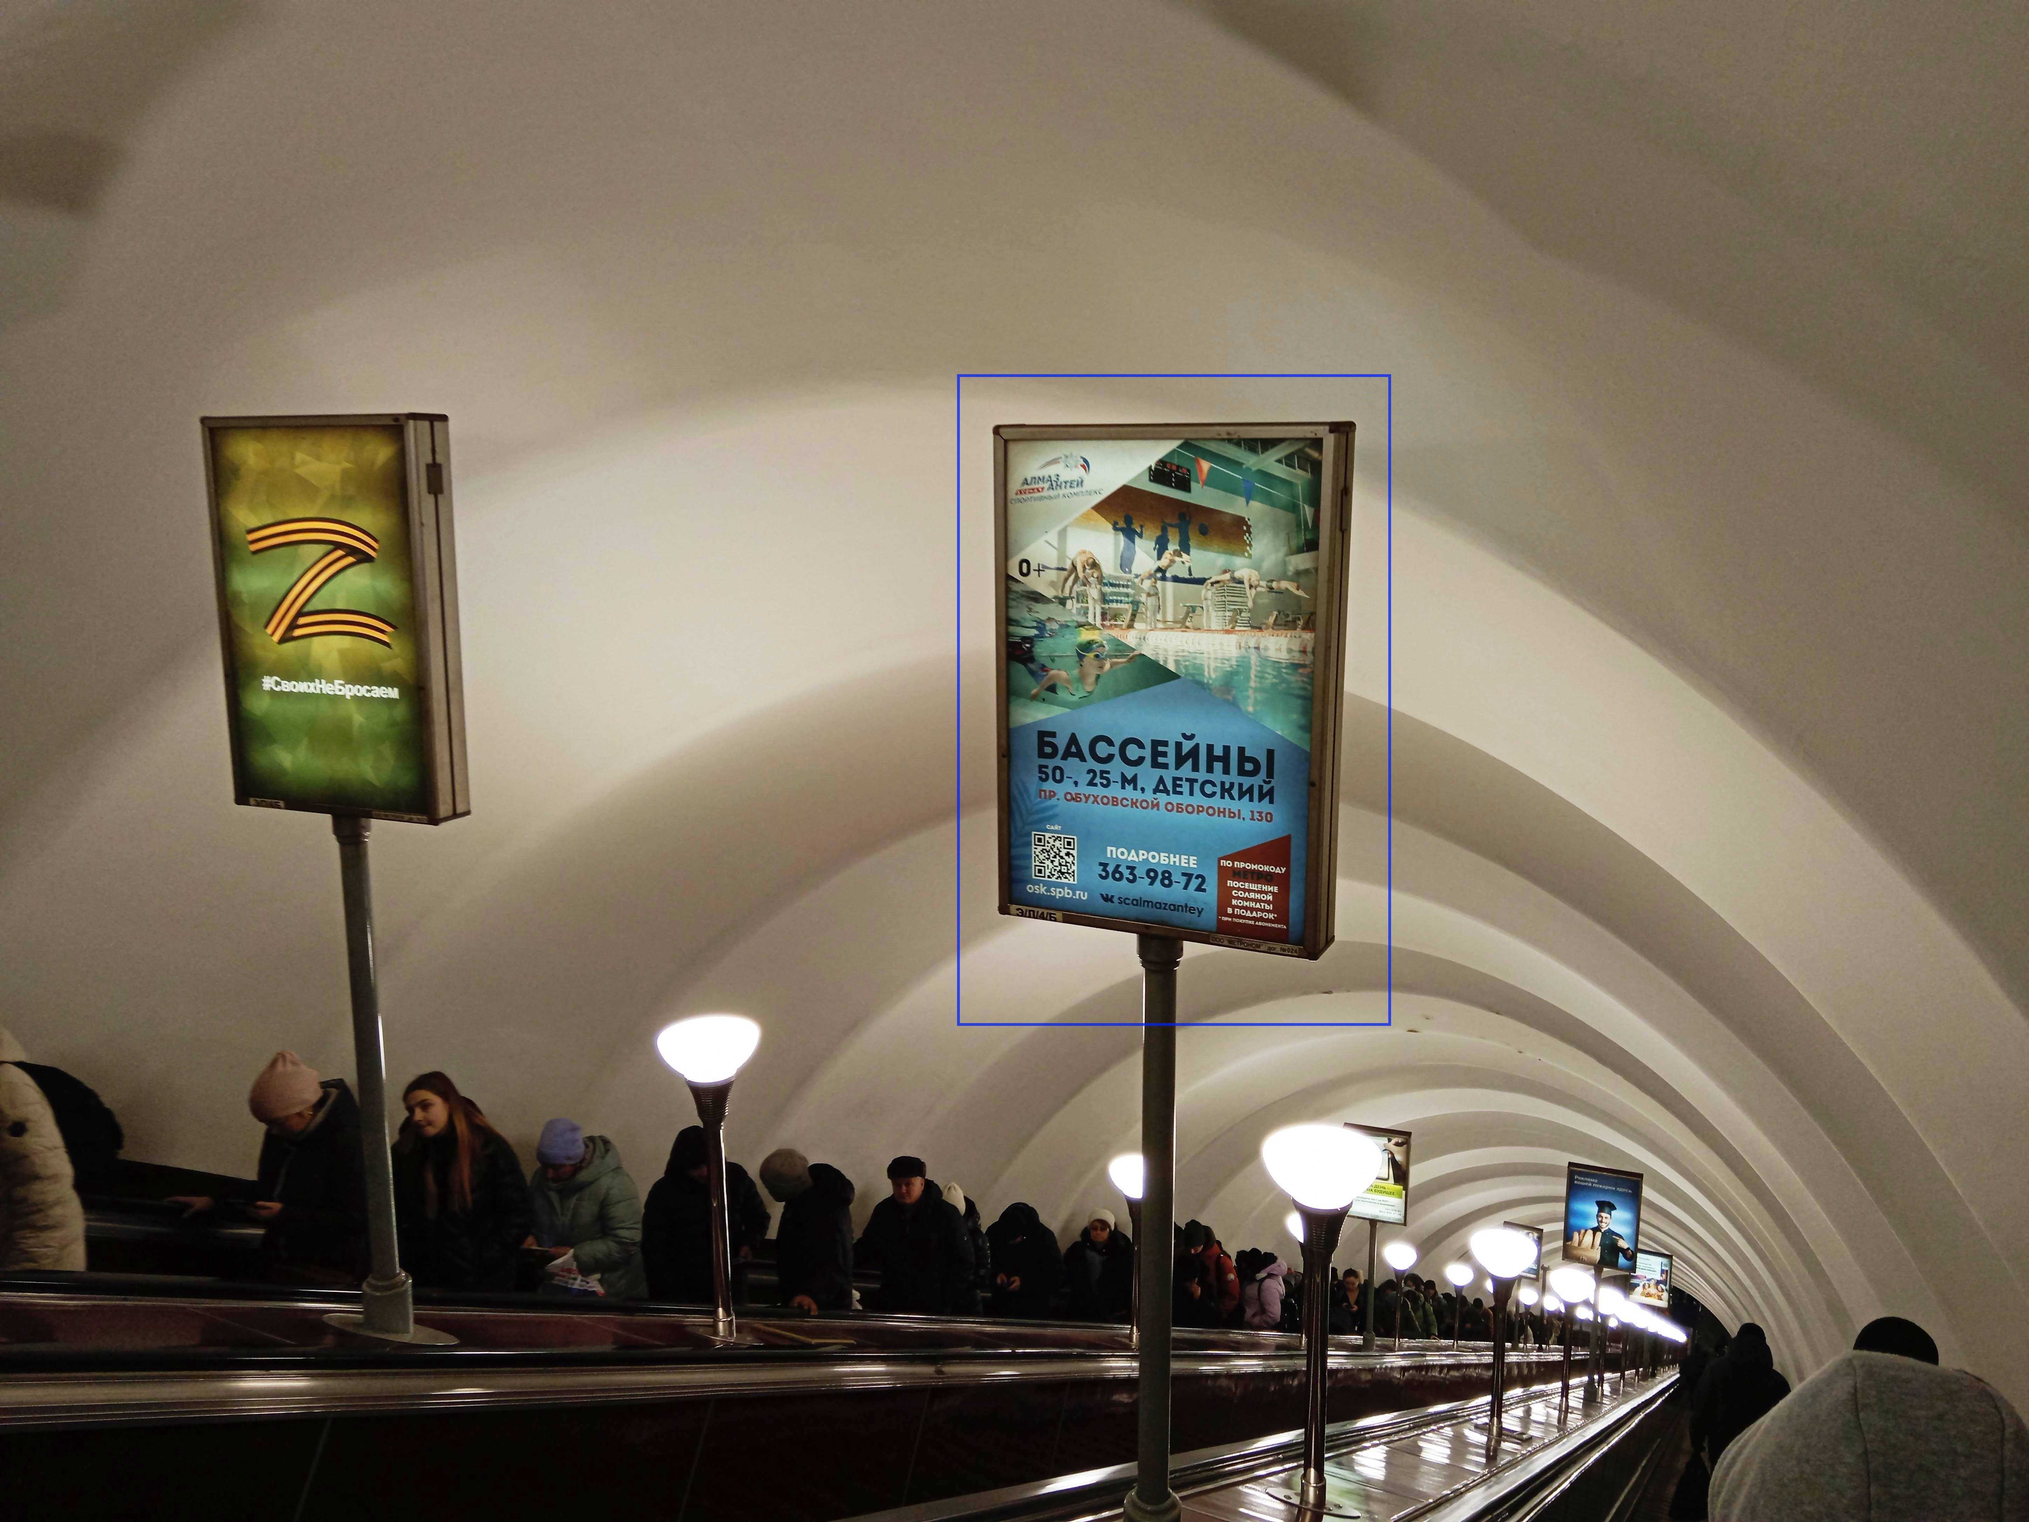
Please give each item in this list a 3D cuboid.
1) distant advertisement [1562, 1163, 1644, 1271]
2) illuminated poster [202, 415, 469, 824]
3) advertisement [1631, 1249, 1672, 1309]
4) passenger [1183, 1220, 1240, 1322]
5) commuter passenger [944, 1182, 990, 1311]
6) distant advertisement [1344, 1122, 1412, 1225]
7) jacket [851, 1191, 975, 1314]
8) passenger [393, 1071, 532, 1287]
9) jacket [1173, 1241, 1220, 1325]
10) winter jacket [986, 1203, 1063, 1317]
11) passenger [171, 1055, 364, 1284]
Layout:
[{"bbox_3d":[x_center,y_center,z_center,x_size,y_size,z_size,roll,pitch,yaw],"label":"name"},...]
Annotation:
[{"bbox_3d":[5.643,4.360,15.166,0.670,0.983,0.129,5,11,24],"label":"distant advertisement"},{"bbox_3d":[-1.702,-0.361,3.982,0.670,0.983,0.129,4,11,23],"label":"illuminated poster"},{"bbox_3d":[10.990,8.948,27.397,0.670,0.983,0.129,5,12,25],"label":"advertisement"},{"bbox_3d":[1.601,4.653,13.335,0.520,1.840,0.420,9,15,37],"label":"passenger"},{"bbox_3d":[-0.307,3.210,9.236,0.500,1.662,0.360,6,13,25],"label":"commuter passenger"},{"bbox_3d":[3.729,4.225,16.276,0.670,0.983,0.129,5,12,25],"label":"distant advertisement"},{"bbox_3d":[-0.538,2.754,8.609,0.600,0.912,0.380,5,13,21],"label":"jacket"},{"bbox_3d":[-1.892,1.820,5.458,0.520,1.646,0.400,5,13,21],"label":"passenger"},{"bbox_3d":[1.592,4.751,14.329,0.550,0.820,0.420,5,12,25],"label":"jacket"},{"bbox_3d":[0.054,3.149,9.820,0.520,0.977,0.380,5,13,22],"label":"winter jacket"},{"bbox_3d":[-2.208,1.673,5.015,0.550,1.610,0.500,6,13,25],"label":"passenger"}]

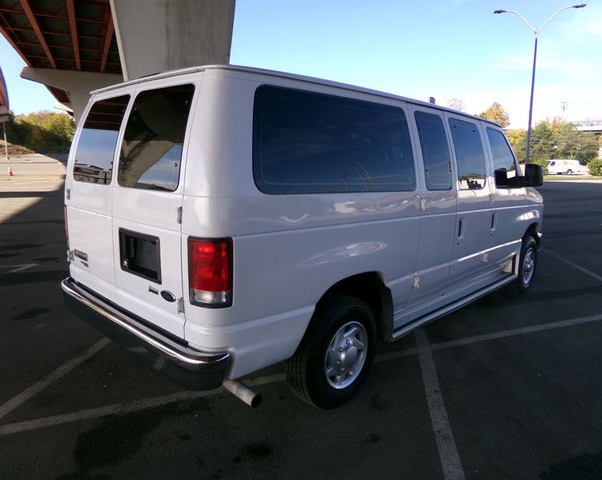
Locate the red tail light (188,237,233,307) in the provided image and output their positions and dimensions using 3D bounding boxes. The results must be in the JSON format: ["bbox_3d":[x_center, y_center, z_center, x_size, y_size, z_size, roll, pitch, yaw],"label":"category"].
[{"bbox_3d":[-0.401,0.145,2.000,0.225,0.325,0.130,10,14,43],"label":"red tail light"}]

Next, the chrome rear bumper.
[{"bbox_3d":[-1.090,0.449,2.623,2.000,0.185,0.220,10,14,43],"label":"chrome rear bumper"}]

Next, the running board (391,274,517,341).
[{"bbox_3d":[1.379,0.494,3.869,0.170,0.090,2.400,10,14,43],"label":"running board"}]

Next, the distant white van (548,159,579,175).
[{"bbox_3d":[35.179,-9.886,60.500,5.300,2.080,2.000,5,11,25],"label":"distant white van"}]

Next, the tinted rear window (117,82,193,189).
[{"bbox_3d":[-0.751,-0.519,2.286,0.610,0.525,0.050,10,-2,43],"label":"tinted rear window"}]

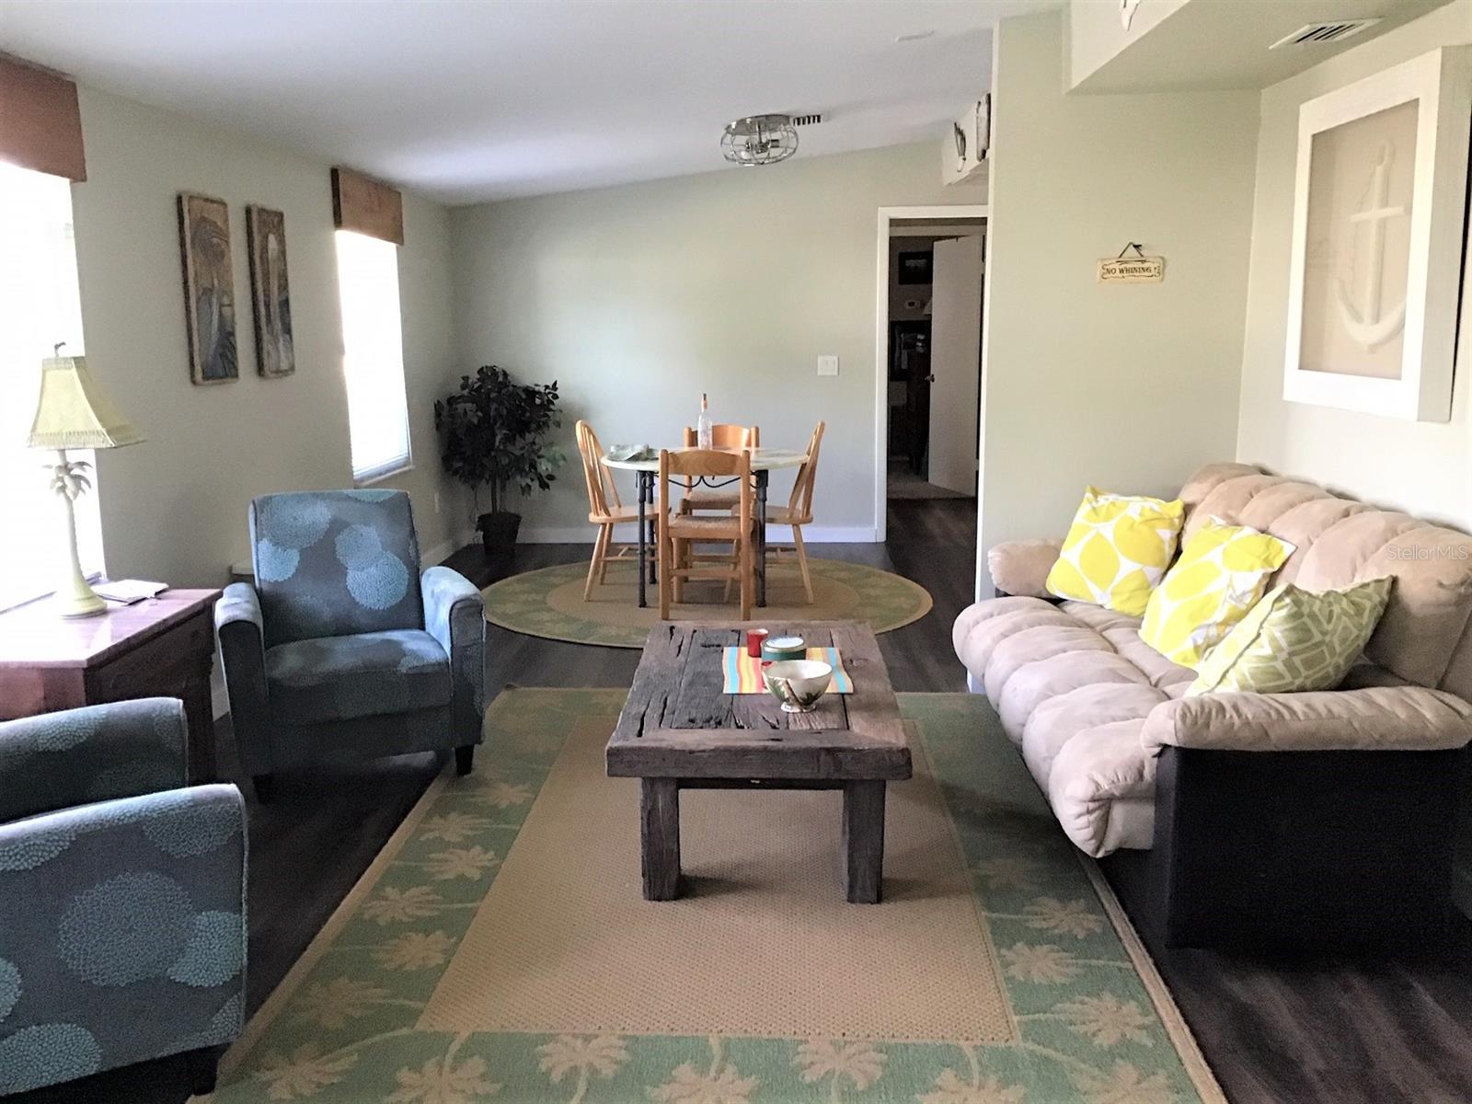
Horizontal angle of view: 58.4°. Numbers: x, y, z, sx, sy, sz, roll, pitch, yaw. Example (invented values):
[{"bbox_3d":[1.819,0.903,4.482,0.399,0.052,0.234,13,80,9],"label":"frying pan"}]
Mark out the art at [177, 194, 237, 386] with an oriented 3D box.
[{"bbox_3d":[-1.901,-0.942,4.756,0.032,0.650,0.350,0,10,2],"label":"art"}]

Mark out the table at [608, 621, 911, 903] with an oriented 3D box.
[{"bbox_3d":[0.075,0.556,3.885,0.720,0.407,1.390,0,10,2],"label":"table"}]

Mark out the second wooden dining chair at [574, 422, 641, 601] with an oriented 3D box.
[{"bbox_3d":[-0.594,-0.233,7.025,0.495,0.921,0.480,1,10,7],"label":"second wooden dining chair"}]

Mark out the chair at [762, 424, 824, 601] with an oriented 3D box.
[{"bbox_3d":[0.212,-0.225,6.972,0.511,0.916,0.480,0,10,2],"label":"chair"}]

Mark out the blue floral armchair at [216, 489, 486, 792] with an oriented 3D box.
[{"bbox_3d":[-1.275,0.259,4.310,0.760,0.860,0.770,-5,11,-25],"label":"blue floral armchair"}]

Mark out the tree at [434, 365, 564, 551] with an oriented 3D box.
[{"bbox_3d":[-1.384,-0.560,8.195,0.760,1.170,0.740,0,10,2],"label":"tree"}]

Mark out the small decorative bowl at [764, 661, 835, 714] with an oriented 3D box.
[{"bbox_3d":[0.166,0.363,3.489,0.186,0.105,0.186,0,10,2],"label":"small decorative bowl"}]

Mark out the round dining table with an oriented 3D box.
[{"bbox_3d":[-0.162,-0.134,6.895,1.080,0.736,1.080,0,10,2],"label":"round dining table"}]

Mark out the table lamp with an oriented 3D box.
[{"bbox_3d":[-1.725,-0.194,3.526,0.225,0.700,0.225,-1,10,-3],"label":"table lamp"}]

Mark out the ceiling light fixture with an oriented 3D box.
[{"bbox_3d":[0.111,-1.980,6.401,0.375,0.190,0.375,-7,10,3],"label":"ceiling light fixture"}]

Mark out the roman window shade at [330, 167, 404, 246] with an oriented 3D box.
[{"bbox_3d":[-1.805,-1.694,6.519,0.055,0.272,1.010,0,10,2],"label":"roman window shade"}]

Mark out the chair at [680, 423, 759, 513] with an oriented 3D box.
[{"bbox_3d":[-0.078,-0.281,7.420,0.440,0.840,0.460,0,10,2],"label":"chair"}]

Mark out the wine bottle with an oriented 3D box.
[{"bbox_3d":[-0.160,-0.662,6.861,0.074,0.320,0.074,0,10,2],"label":"wine bottle"}]

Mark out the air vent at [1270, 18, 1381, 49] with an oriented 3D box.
[{"bbox_3d":[1.681,-1.472,3.771,0.175,0.020,0.330,0,10,2],"label":"air vent"}]

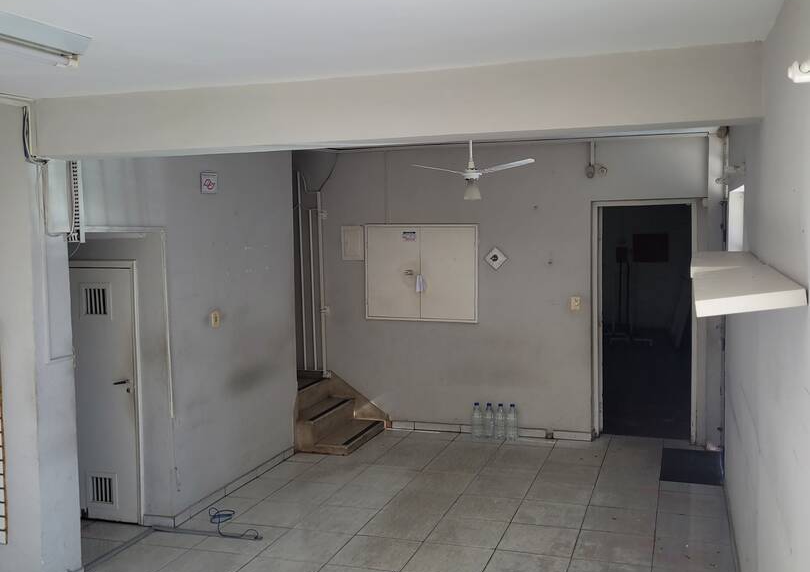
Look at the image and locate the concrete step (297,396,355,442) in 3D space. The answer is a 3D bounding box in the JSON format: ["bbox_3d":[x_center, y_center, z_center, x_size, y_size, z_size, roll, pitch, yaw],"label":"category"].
[{"bbox_3d":[-0.770,1.220,7.437,0.282,0.203,0.912,0,4,19],"label":"concrete step"}]

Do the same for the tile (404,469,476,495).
[{"bbox_3d":[0.267,1.512,6.186,0.451,0.010,0.451,0,4,19],"label":"tile"}]

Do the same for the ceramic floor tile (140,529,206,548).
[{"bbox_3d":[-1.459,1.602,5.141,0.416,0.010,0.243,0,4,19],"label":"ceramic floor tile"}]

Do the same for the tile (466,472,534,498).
[{"bbox_3d":[0.686,1.484,5.944,0.447,0.010,0.447,0,4,19],"label":"tile"}]

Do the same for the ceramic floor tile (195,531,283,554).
[{"bbox_3d":[-1.038,1.620,5.175,0.451,0.010,0.451,0,4,19],"label":"ceramic floor tile"}]

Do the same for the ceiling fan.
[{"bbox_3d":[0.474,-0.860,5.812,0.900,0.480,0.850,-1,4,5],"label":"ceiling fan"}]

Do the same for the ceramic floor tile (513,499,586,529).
[{"bbox_3d":[0.979,1.534,5.434,0.450,0.010,0.450,0,4,19],"label":"ceramic floor tile"}]

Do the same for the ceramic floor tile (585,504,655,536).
[{"bbox_3d":[1.392,1.514,5.227,0.447,0.010,0.447,0,4,19],"label":"ceramic floor tile"}]

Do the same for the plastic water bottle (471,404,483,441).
[{"bbox_3d":[0.661,1.237,7.387,0.094,0.335,0.094,0,4,19],"label":"plastic water bottle"}]

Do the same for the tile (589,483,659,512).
[{"bbox_3d":[1.537,1.478,5.647,0.445,0.010,0.445,0,4,19],"label":"tile"}]

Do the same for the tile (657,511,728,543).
[{"bbox_3d":[1.807,1.511,5.085,0.435,0.010,0.447,0,4,19],"label":"tile"}]

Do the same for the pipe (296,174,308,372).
[{"bbox_3d":[-1.006,-0.135,8.005,0.025,1.957,0.025,0,4,19],"label":"pipe"}]

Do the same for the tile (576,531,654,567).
[{"bbox_3d":[1.255,1.567,4.848,0.450,0.010,0.450,0,4,19],"label":"tile"}]

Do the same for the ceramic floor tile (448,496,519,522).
[{"bbox_3d":[0.550,1.544,5.605,0.451,0.010,0.451,0,4,19],"label":"ceramic floor tile"}]

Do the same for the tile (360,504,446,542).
[{"bbox_3d":[-0.026,1.554,5.233,0.447,0.010,0.451,0,4,19],"label":"tile"}]

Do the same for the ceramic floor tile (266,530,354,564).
[{"bbox_3d":[-0.595,1.591,4.953,0.447,0.010,0.451,0,4,19],"label":"ceramic floor tile"}]

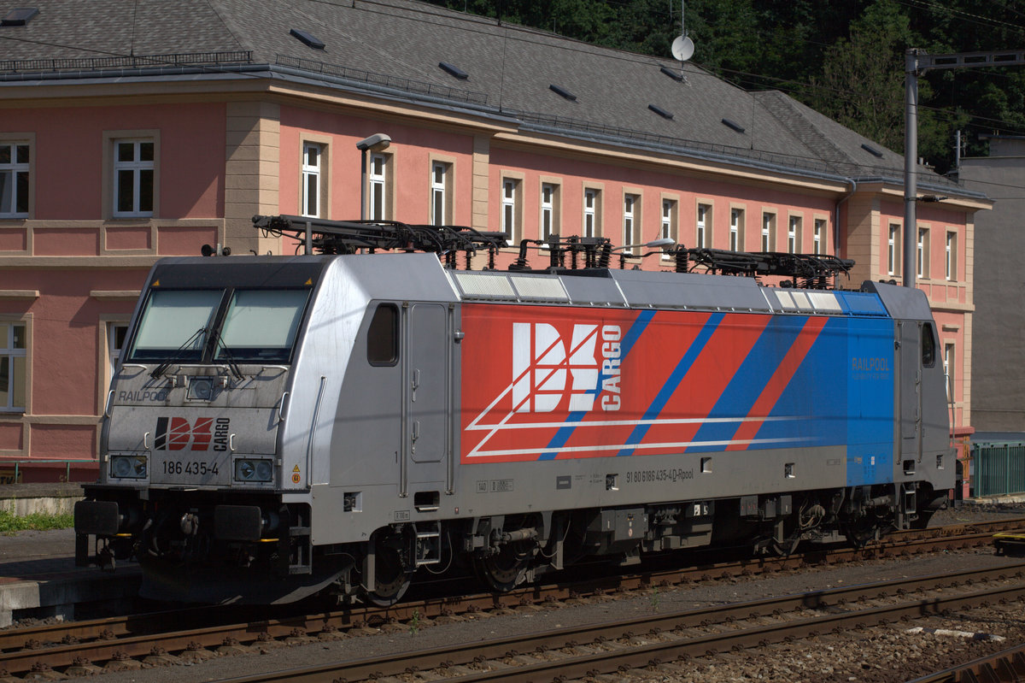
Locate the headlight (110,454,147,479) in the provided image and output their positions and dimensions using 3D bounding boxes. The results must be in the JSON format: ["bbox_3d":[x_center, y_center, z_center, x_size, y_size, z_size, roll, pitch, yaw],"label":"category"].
[{"bbox_3d":[-3.935,1.301,29.724,0.460,0.235,0.120,0,-3,30],"label":"headlight"}]

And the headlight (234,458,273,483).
[{"bbox_3d":[-2.576,1.299,28.949,0.460,0.235,0.120,0,-3,30],"label":"headlight"}]

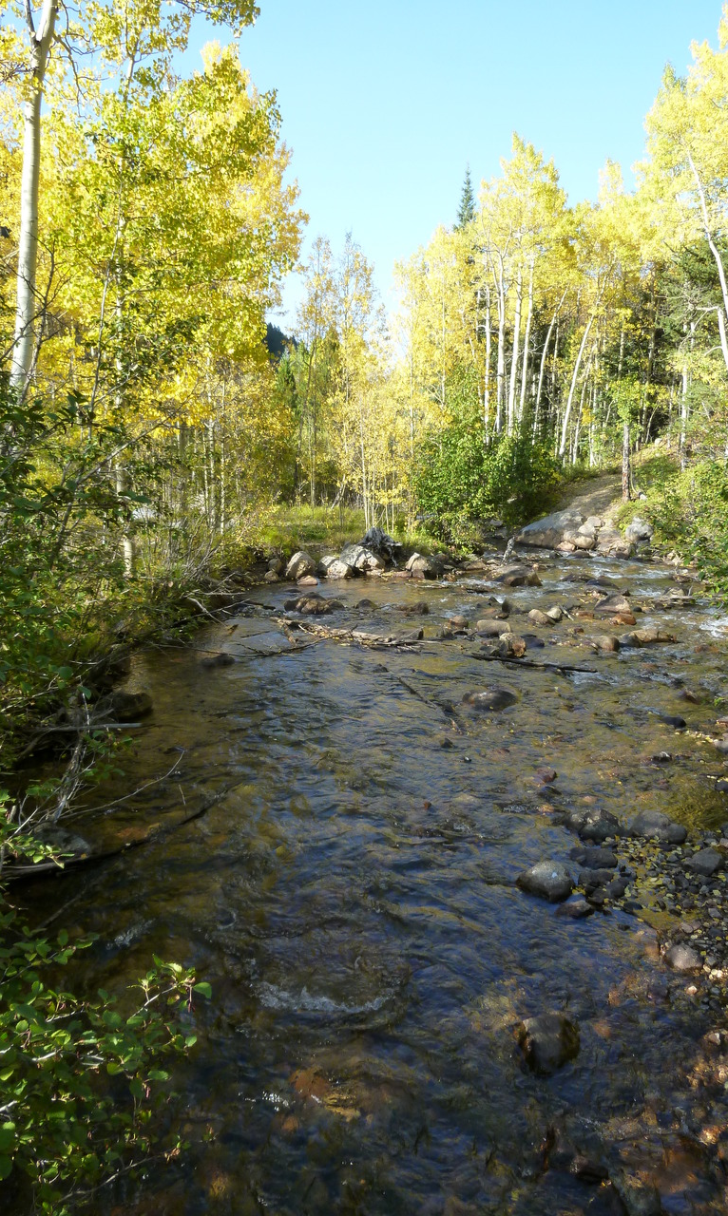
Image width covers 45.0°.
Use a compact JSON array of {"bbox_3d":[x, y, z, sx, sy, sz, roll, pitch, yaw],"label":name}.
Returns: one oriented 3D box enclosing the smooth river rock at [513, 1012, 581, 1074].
[{"bbox_3d":[0.816,1.934,3.900,0.290,0.220,0.270,0,8,0],"label":"smooth river rock"}]

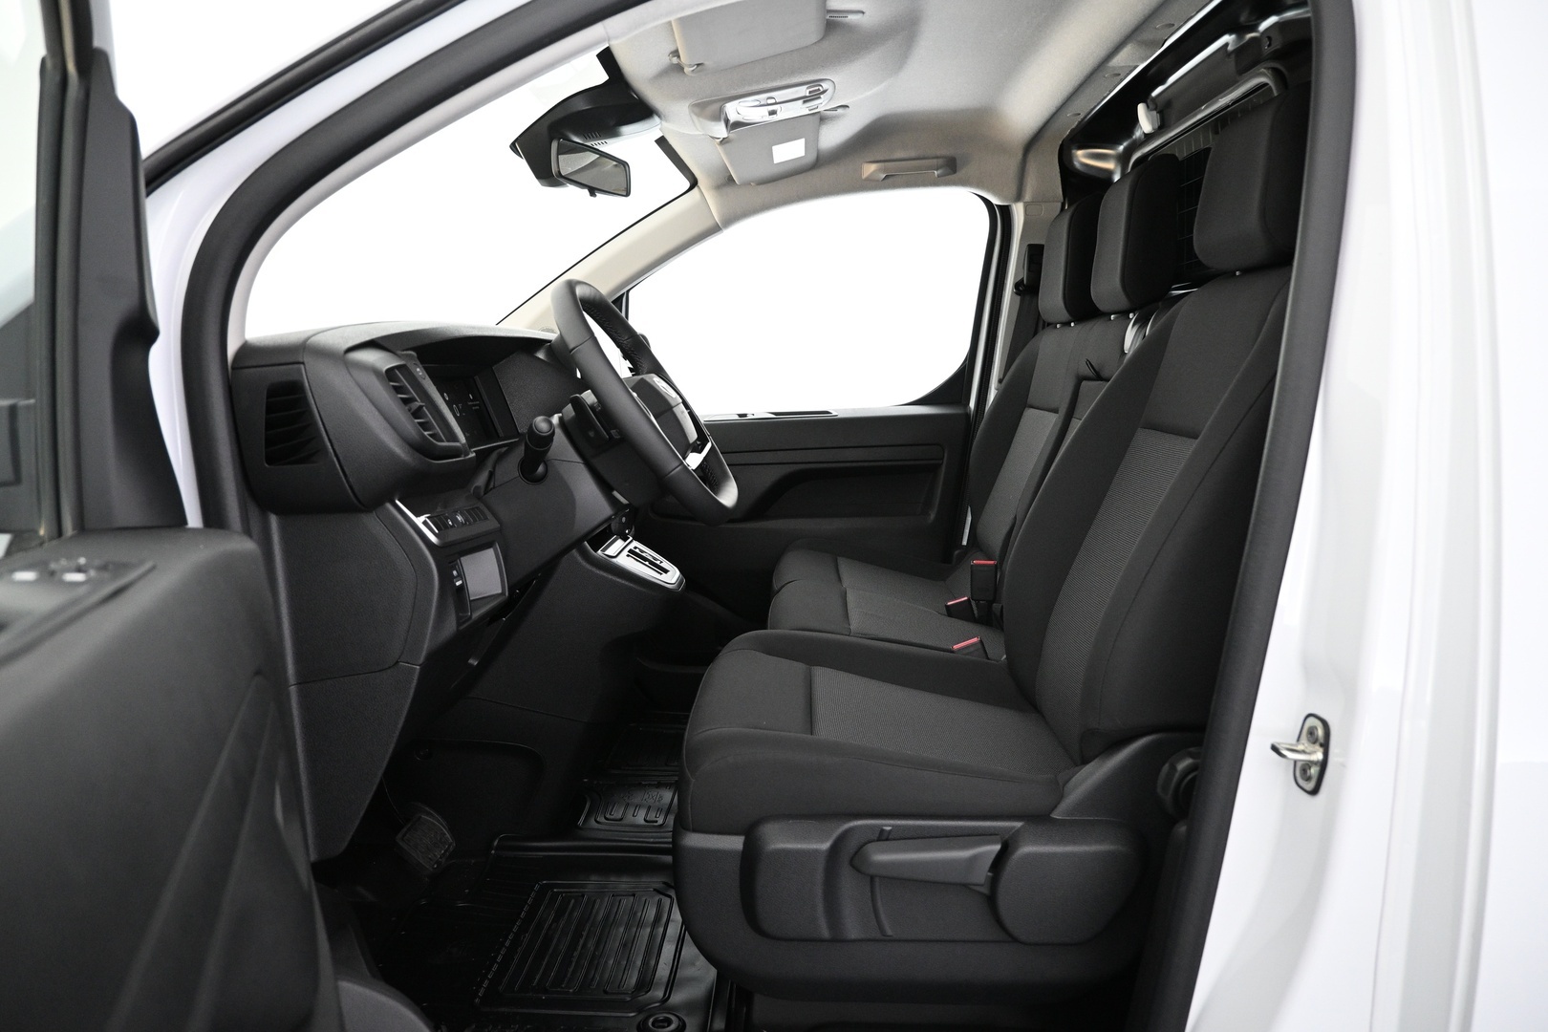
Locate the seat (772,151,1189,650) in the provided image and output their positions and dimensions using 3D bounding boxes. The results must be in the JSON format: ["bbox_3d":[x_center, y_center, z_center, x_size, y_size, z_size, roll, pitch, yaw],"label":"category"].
[{"bbox_3d":[0.355,-0.150,1.917,0.745,0.970,0.400,-1,8,2],"label":"seat"}]

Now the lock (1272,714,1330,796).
[{"bbox_3d":[0.504,0.228,0.993,0.041,0.065,0.046,-1,8,2],"label":"lock"}]

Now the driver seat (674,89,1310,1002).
[{"bbox_3d":[0.298,-0.002,1.389,0.825,1.085,0.540,-1,8,2],"label":"driver seat"}]

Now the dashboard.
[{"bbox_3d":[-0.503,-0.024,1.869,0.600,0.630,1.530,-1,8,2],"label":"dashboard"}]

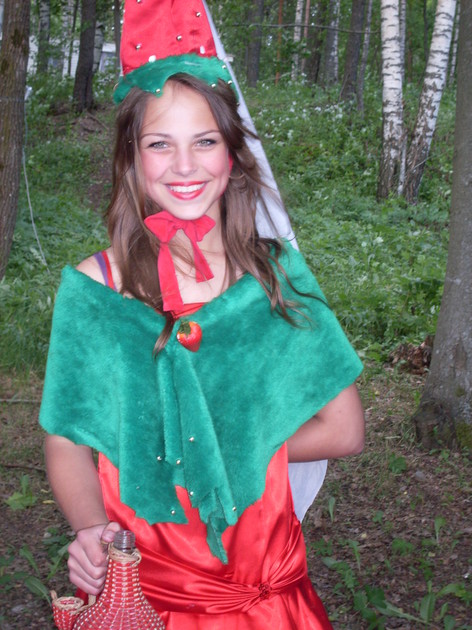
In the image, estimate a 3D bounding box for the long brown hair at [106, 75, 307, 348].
[{"bbox_3d":[-0.043,-0.155,1.880,0.285,0.410,0.250,3,6,0],"label":"long brown hair"}]

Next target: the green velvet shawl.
[{"bbox_3d":[-0.052,0.127,1.910,0.475,0.455,0.290,3,6,0],"label":"green velvet shawl"}]

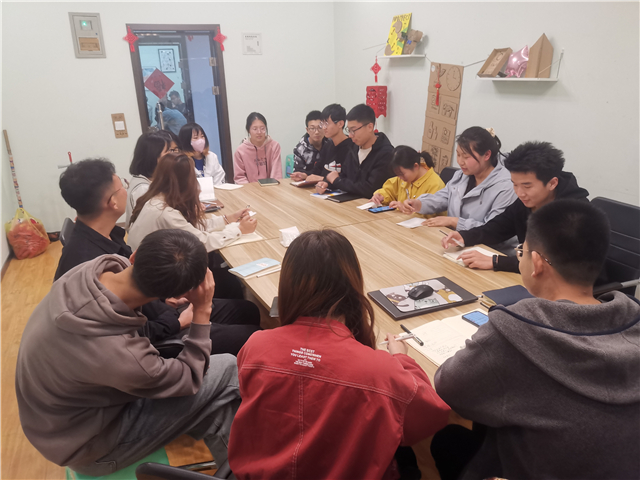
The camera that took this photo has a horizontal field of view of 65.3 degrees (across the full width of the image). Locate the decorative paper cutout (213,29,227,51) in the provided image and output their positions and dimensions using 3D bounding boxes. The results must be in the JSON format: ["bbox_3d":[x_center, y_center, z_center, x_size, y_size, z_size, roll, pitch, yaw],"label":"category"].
[{"bbox_3d":[-1.122,-2.252,5.605,0.160,0.235,0.020,-10,20,-23],"label":"decorative paper cutout"}]

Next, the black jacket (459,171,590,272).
[{"bbox_3d":[0.997,-0.018,2.410,0.580,0.620,0.540,-10,20,-23],"label":"black jacket"}]

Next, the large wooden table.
[{"bbox_3d":[0.036,0.306,2.921,1.200,0.750,2.970,-10,20,-23],"label":"large wooden table"}]

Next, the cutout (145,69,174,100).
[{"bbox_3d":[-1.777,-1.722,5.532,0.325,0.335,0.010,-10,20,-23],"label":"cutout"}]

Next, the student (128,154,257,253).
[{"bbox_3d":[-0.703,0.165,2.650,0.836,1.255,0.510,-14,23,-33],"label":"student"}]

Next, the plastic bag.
[{"bbox_3d":[-2.775,-0.067,4.736,0.326,0.439,0.296,-15,23,-33],"label":"plastic bag"}]

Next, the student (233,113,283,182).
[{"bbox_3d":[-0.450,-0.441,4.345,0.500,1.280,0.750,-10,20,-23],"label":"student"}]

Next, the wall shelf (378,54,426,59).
[{"bbox_3d":[0.738,-1.678,4.572,0.156,0.024,0.571,-10,21,-23],"label":"wall shelf"}]

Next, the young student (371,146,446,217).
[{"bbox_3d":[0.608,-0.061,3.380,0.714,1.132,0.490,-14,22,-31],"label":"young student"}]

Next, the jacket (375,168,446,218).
[{"bbox_3d":[0.631,-0.242,3.355,0.479,0.510,0.469,-14,23,-32],"label":"jacket"}]

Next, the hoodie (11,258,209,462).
[{"bbox_3d":[-0.670,0.369,1.550,0.570,0.630,0.500,-16,23,-34],"label":"hoodie"}]

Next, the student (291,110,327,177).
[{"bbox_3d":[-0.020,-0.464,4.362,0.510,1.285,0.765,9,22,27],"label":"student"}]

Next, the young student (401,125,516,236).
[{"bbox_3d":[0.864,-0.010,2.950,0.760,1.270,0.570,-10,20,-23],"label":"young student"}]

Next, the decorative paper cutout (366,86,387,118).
[{"bbox_3d":[0.547,-1.331,4.883,0.143,0.306,0.143,14,24,38],"label":"decorative paper cutout"}]

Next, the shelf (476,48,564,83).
[{"bbox_3d":[1.330,-1.183,3.395,0.156,0.194,0.586,-10,21,-23],"label":"shelf"}]

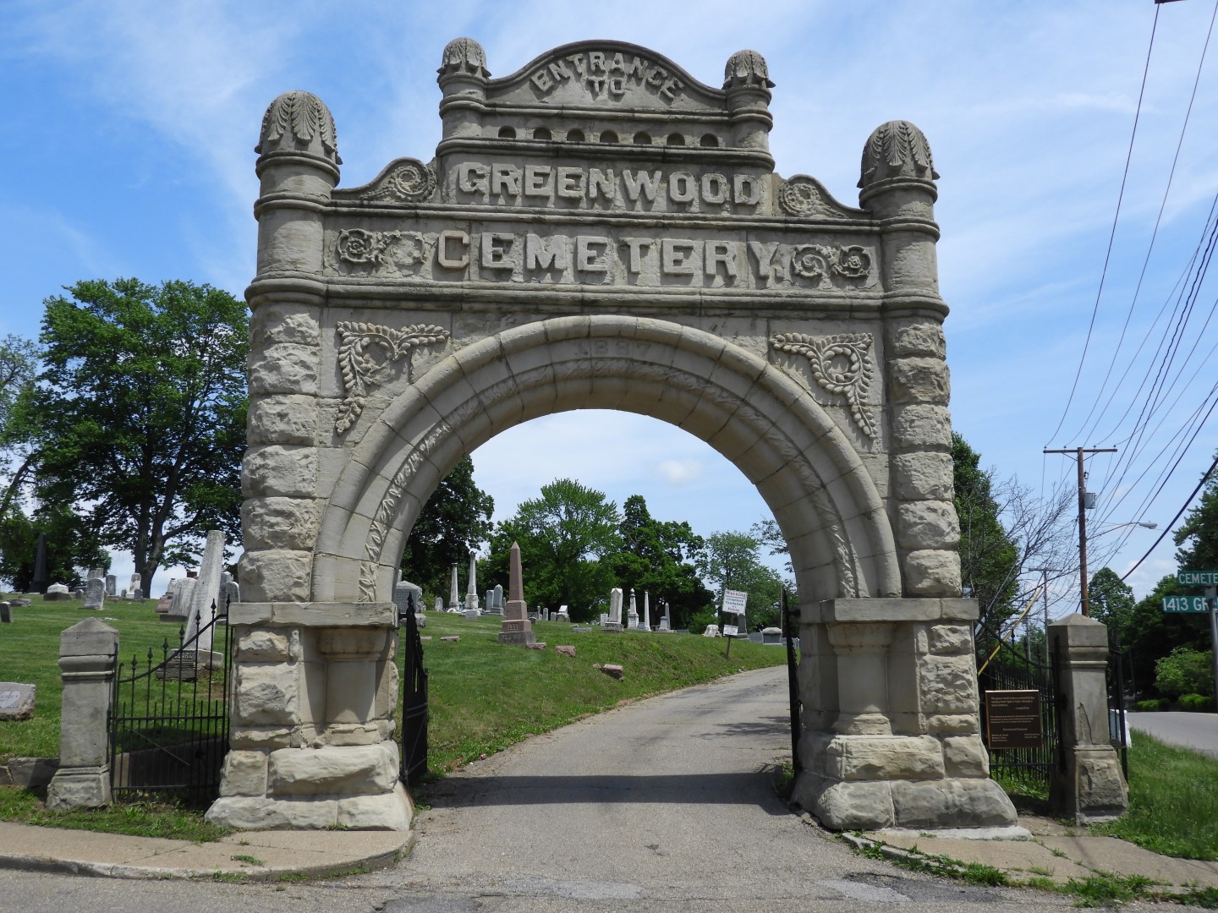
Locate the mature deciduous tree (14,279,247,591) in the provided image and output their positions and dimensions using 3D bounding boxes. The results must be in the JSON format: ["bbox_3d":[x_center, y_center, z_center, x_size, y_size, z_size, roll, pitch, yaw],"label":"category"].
[{"bbox_3d":[-19.394,-0.767,48.000,10.346,13.312,10.346,0,-8,-6],"label":"mature deciduous tree"}]

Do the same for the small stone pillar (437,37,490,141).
[{"bbox_3d":[-1.293,-3.217,10.302,0.460,1.080,0.440,0,-8,-6],"label":"small stone pillar"}]

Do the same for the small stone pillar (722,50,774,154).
[{"bbox_3d":[1.265,-3.200,10.593,0.470,1.090,0.440,0,-8,-6],"label":"small stone pillar"}]

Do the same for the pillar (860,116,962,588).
[{"bbox_3d":[3.308,-1.134,12.689,0.890,5.350,0.890,1,-8,-7],"label":"pillar"}]

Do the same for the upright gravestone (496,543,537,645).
[{"bbox_3d":[-2.689,4.026,34.000,0.880,3.050,0.880,-2,-9,14],"label":"upright gravestone"}]

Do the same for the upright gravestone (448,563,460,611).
[{"bbox_3d":[-7.214,6.041,54.000,0.550,2.200,0.550,-2,-8,12],"label":"upright gravestone"}]

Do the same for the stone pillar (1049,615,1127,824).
[{"bbox_3d":[4.953,2.705,12.163,0.558,2.092,0.558,1,-8,-7],"label":"stone pillar"}]

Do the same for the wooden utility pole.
[{"bbox_3d":[16.373,4.140,39.655,2.440,9.000,0.400,-1,-8,5],"label":"wooden utility pole"}]

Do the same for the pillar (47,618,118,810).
[{"bbox_3d":[-4.270,2.070,9.480,0.470,1.500,0.460,2,-9,-14],"label":"pillar"}]

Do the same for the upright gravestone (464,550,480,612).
[{"bbox_3d":[-5.547,5.046,47.000,0.809,2.492,0.750,0,-8,-6],"label":"upright gravestone"}]

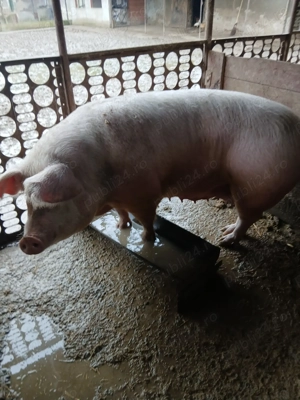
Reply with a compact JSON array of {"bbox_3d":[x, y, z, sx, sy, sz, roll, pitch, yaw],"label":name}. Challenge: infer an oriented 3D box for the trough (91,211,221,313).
[{"bbox_3d":[-0.045,0.293,1.999,0.924,0.196,0.367,24,40,34],"label":"trough"}]

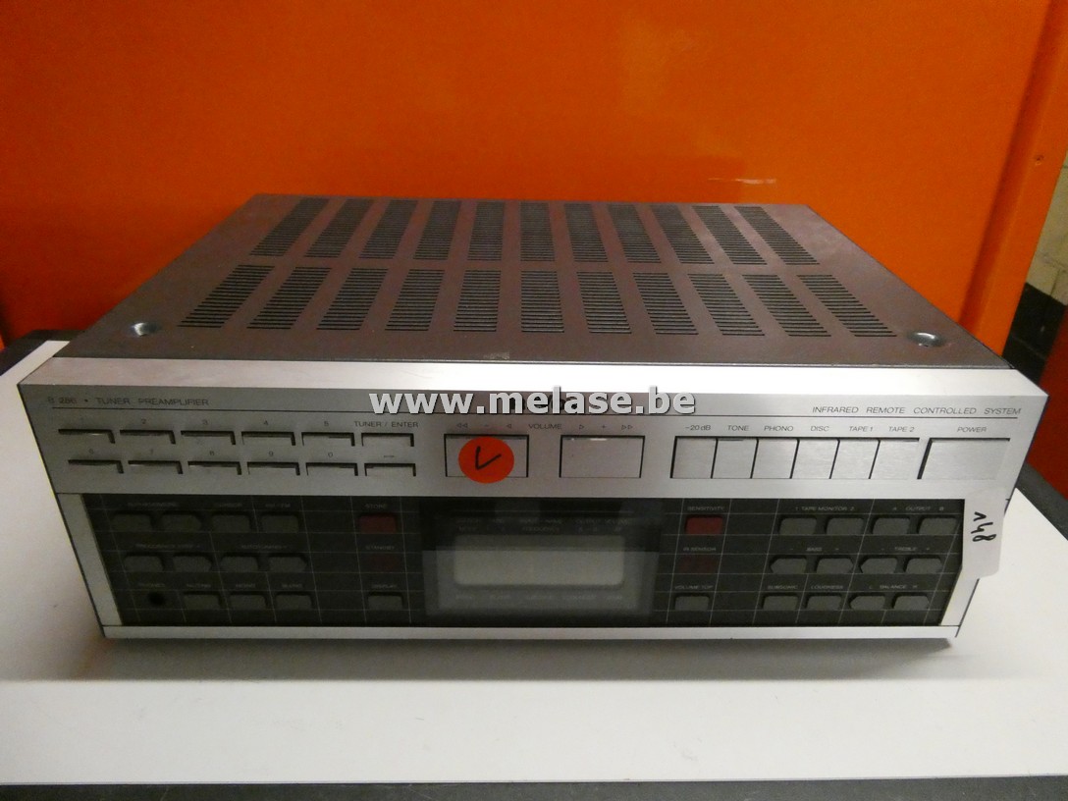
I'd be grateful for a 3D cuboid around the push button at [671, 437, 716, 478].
[{"bbox_3d":[0.074,0.026,0.343,0.018,0.022,0.005,1,29,-2],"label":"push button"}]

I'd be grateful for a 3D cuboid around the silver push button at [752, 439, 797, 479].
[{"bbox_3d":[0.110,0.026,0.341,0.018,0.021,0.005,1,29,-1],"label":"silver push button"}]

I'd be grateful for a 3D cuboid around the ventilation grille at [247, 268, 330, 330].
[{"bbox_3d":[-0.134,-0.058,0.414,0.021,0.002,0.092,1,29,-1],"label":"ventilation grille"}]

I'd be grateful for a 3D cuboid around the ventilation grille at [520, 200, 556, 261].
[{"bbox_3d":[0.002,-0.123,0.535,0.021,0.003,0.142,1,29,-1],"label":"ventilation grille"}]

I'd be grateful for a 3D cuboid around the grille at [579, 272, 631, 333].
[{"bbox_3d":[0.039,-0.056,0.419,0.022,0.003,0.092,1,30,-1],"label":"grille"}]

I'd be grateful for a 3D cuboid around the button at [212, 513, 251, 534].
[{"bbox_3d":[-0.145,0.059,0.356,0.017,0.010,0.004,1,28,-1],"label":"button"}]

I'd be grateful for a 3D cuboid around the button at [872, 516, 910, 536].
[{"bbox_3d":[0.173,0.060,0.360,0.016,0.011,0.005,1,29,-1],"label":"button"}]

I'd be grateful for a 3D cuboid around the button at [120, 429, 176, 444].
[{"bbox_3d":[-0.172,0.016,0.331,0.022,0.007,0.004,1,29,-1],"label":"button"}]

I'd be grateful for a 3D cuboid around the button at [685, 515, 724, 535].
[{"bbox_3d":[0.083,0.060,0.362,0.018,0.011,0.005,1,29,-2],"label":"button"}]

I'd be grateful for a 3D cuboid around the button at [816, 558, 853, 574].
[{"bbox_3d":[0.150,0.082,0.371,0.018,0.009,0.004,1,30,-1],"label":"button"}]

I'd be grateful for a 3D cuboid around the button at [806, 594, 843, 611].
[{"bbox_3d":[0.149,0.103,0.382,0.017,0.009,0.004,1,30,-1],"label":"button"}]

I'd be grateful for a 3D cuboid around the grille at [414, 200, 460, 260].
[{"bbox_3d":[-0.068,-0.124,0.533,0.022,0.003,0.141,1,29,-1],"label":"grille"}]

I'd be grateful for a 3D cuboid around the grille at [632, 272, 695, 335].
[{"bbox_3d":[0.073,-0.056,0.422,0.022,0.003,0.094,1,29,-2],"label":"grille"}]

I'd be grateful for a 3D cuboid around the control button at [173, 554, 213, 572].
[{"bbox_3d":[-0.169,0.081,0.367,0.018,0.011,0.004,1,29,-1],"label":"control button"}]

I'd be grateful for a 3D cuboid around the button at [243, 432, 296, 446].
[{"bbox_3d":[-0.119,0.017,0.334,0.022,0.006,0.004,1,28,-1],"label":"button"}]

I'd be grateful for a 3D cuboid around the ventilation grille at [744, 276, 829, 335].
[{"bbox_3d":[0.141,-0.055,0.419,0.022,0.003,0.089,1,30,-1],"label":"ventilation grille"}]

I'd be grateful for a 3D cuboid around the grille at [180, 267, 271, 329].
[{"bbox_3d":[-0.170,-0.059,0.416,0.022,0.003,0.092,1,30,-1],"label":"grille"}]

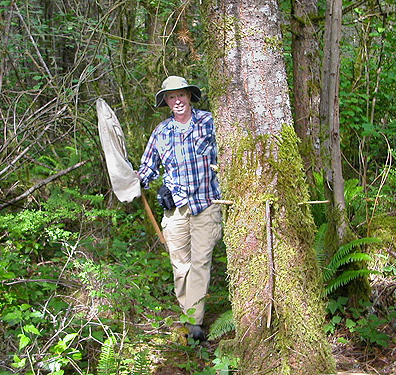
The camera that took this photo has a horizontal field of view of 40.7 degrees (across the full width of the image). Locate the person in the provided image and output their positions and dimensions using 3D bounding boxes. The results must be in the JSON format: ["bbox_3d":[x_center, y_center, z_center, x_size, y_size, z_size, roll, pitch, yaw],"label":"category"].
[{"bbox_3d":[-0.102,0.145,3.520,0.580,1.740,0.380,-3,4,1],"label":"person"}]

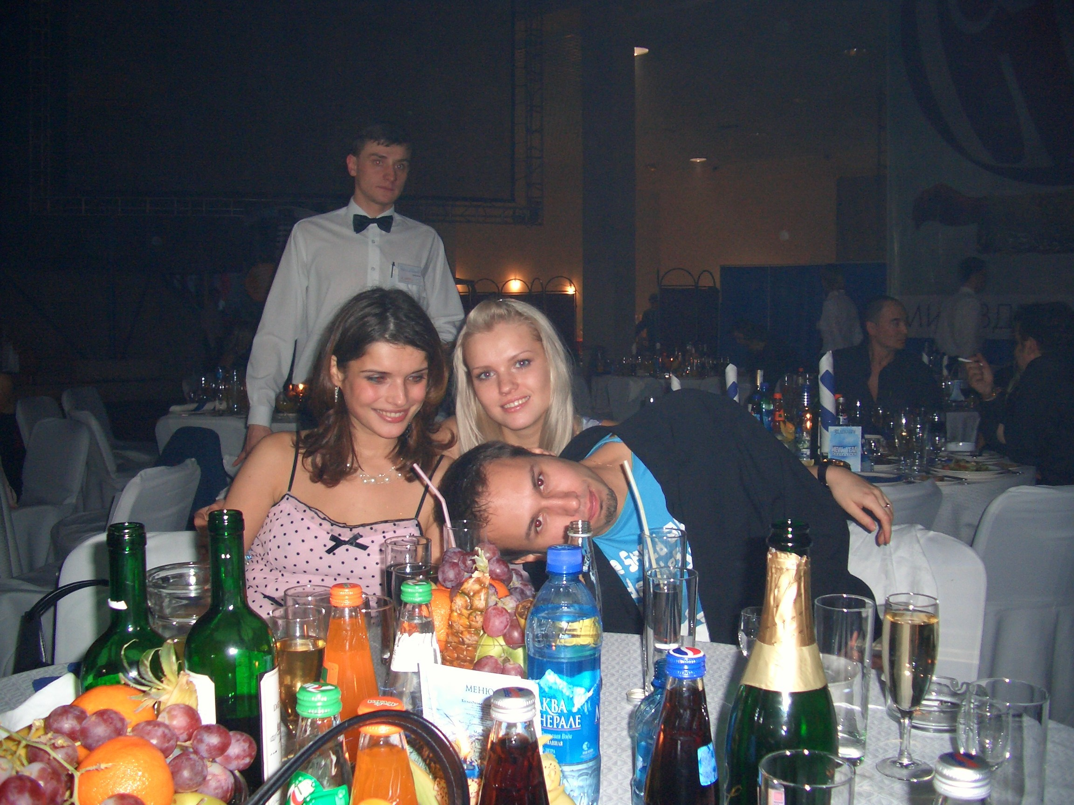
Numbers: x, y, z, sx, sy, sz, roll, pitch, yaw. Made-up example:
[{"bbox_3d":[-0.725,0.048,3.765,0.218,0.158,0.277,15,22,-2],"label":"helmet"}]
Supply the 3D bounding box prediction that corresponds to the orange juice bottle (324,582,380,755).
[{"bbox_3d":[-0.167,0.266,0.965,0.060,0.210,0.060,1,4,18],"label":"orange juice bottle"}]

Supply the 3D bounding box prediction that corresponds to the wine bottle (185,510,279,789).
[{"bbox_3d":[-0.247,0.239,0.876,0.076,0.305,0.076,0,5,0],"label":"wine bottle"}]

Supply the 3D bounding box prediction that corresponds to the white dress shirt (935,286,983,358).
[{"bbox_3d":[2.910,-0.549,7.480,0.320,0.520,0.460,1,5,8],"label":"white dress shirt"}]

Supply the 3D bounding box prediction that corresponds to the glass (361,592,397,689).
[{"bbox_3d":[-0.172,0.279,1.082,0.059,0.160,0.059,0,5,0],"label":"glass"}]

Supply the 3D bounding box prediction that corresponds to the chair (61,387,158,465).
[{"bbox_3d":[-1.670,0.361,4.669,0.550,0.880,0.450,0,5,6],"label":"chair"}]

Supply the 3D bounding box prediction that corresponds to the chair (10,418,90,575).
[{"bbox_3d":[-2.080,0.460,4.500,0.420,0.840,0.490,2,4,22],"label":"chair"}]

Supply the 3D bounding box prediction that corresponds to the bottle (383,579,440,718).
[{"bbox_3d":[-0.108,0.267,0.987,0.059,0.210,0.059,0,4,0],"label":"bottle"}]

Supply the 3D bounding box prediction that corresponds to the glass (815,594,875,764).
[{"bbox_3d":[0.326,0.288,1.146,0.062,0.165,0.062,0,5,0],"label":"glass"}]

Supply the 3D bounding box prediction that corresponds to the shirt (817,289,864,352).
[{"bbox_3d":[2.500,-0.670,9.000,0.280,0.560,0.420,3,5,41],"label":"shirt"}]

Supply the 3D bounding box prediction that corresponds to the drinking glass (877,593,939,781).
[{"bbox_3d":[0.369,0.280,1.073,0.056,0.172,0.056,0,5,0],"label":"drinking glass"}]

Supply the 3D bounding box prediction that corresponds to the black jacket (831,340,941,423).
[{"bbox_3d":[1.380,0.041,4.266,0.480,0.560,0.320,2,5,21],"label":"black jacket"}]

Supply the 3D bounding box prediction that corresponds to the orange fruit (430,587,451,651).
[{"bbox_3d":[-0.110,0.227,1.130,0.069,0.069,0.069,0,5,0],"label":"orange fruit"}]

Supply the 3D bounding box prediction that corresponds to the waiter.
[{"bbox_3d":[-0.550,0.038,3.316,0.620,1.760,0.380,-2,5,-19],"label":"waiter"}]

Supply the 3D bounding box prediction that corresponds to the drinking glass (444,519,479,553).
[{"bbox_3d":[-0.097,0.246,1.472,0.058,0.160,0.058,0,5,0],"label":"drinking glass"}]

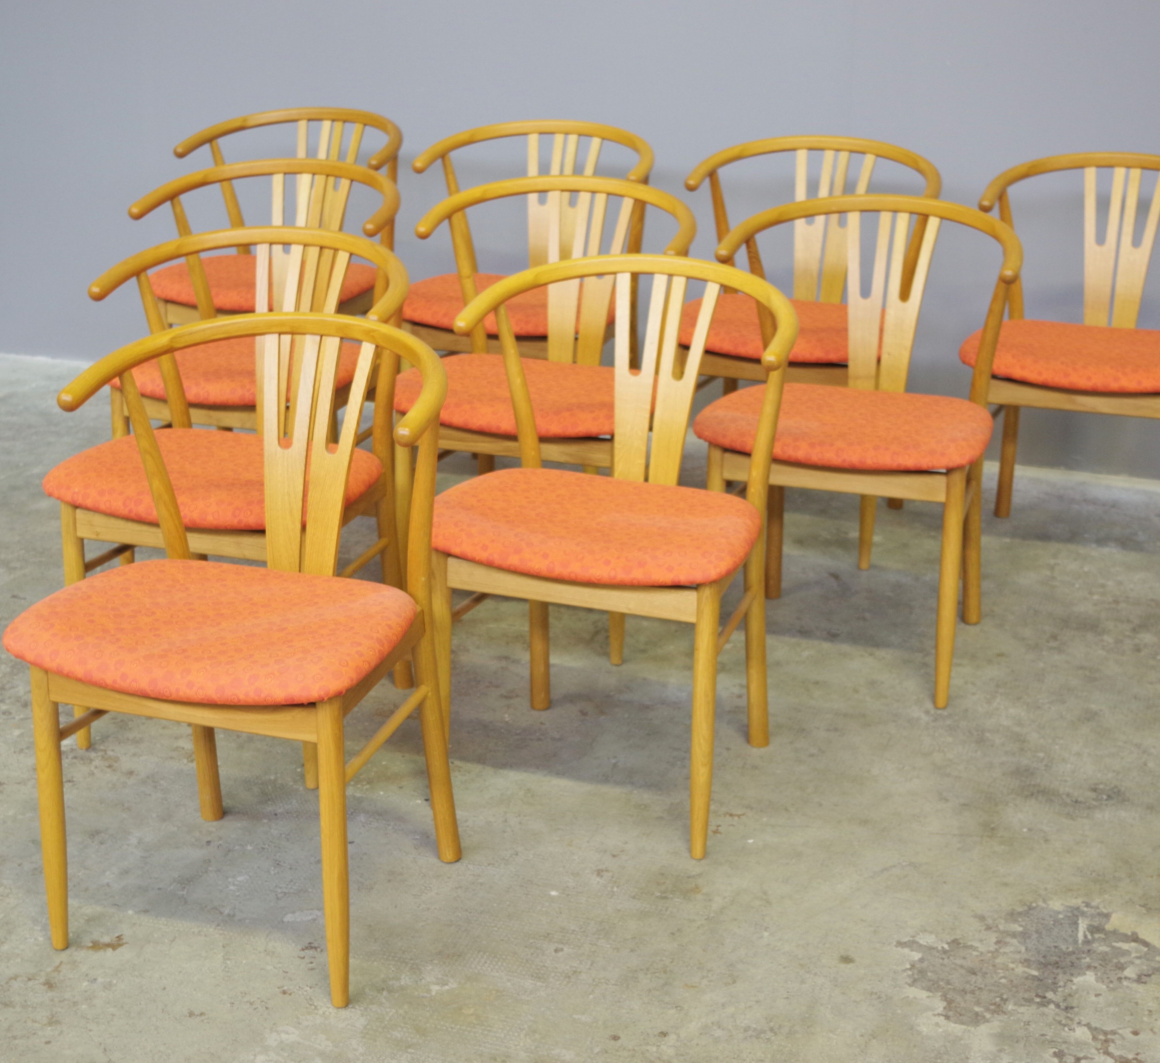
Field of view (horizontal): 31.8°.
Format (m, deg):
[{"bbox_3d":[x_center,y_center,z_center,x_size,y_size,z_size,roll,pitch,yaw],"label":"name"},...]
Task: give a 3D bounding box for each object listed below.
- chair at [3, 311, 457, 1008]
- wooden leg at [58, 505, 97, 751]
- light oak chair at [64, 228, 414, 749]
[{"bbox_3d":[-0.431,0.142,2.727,0.518,0.781,0.503,7,21,18],"label":"chair"},{"bbox_3d":[-0.796,0.149,3.236,0.034,0.419,0.034,7,21,18],"label":"wooden leg"},{"bbox_3d":[-0.533,-0.063,3.298,0.518,0.781,0.503,7,21,18],"label":"light oak chair"}]

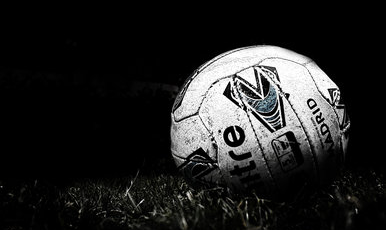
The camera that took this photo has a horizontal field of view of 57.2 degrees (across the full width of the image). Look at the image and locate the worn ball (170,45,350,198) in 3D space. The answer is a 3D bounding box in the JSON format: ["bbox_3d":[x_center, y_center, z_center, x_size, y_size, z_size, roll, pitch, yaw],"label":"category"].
[{"bbox_3d":[0.082,0.022,0.455,0.220,0.220,0.220,0,4,0],"label":"worn ball"}]

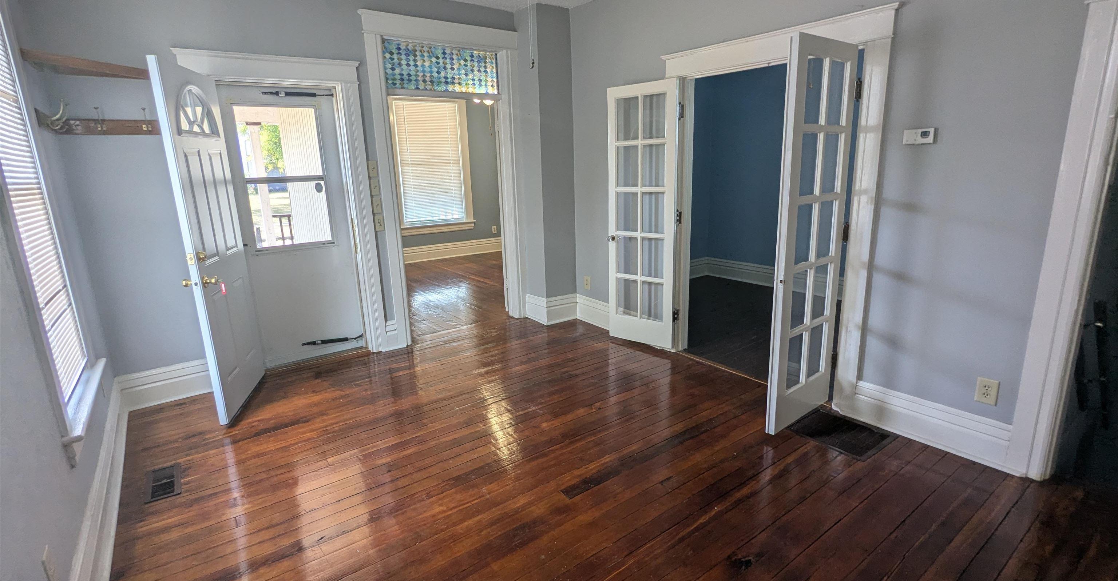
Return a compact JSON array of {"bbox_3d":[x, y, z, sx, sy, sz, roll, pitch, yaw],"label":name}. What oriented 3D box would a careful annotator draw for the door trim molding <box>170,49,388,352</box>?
[{"bbox_3d":[-1.897,-0.504,3.794,1.155,2.257,0.070,-13,17,-36],"label":"door trim molding"}]

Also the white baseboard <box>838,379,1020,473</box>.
[{"bbox_3d":[1.889,0.679,2.696,0.030,0.228,0.760,-13,17,-36],"label":"white baseboard"}]

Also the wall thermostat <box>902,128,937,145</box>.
[{"bbox_3d":[1.730,-0.741,2.489,0.030,0.068,0.124,-13,17,-36],"label":"wall thermostat"}]

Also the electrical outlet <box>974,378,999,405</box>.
[{"bbox_3d":[2.039,0.485,2.462,0.010,0.122,0.081,-13,17,-36],"label":"electrical outlet"}]

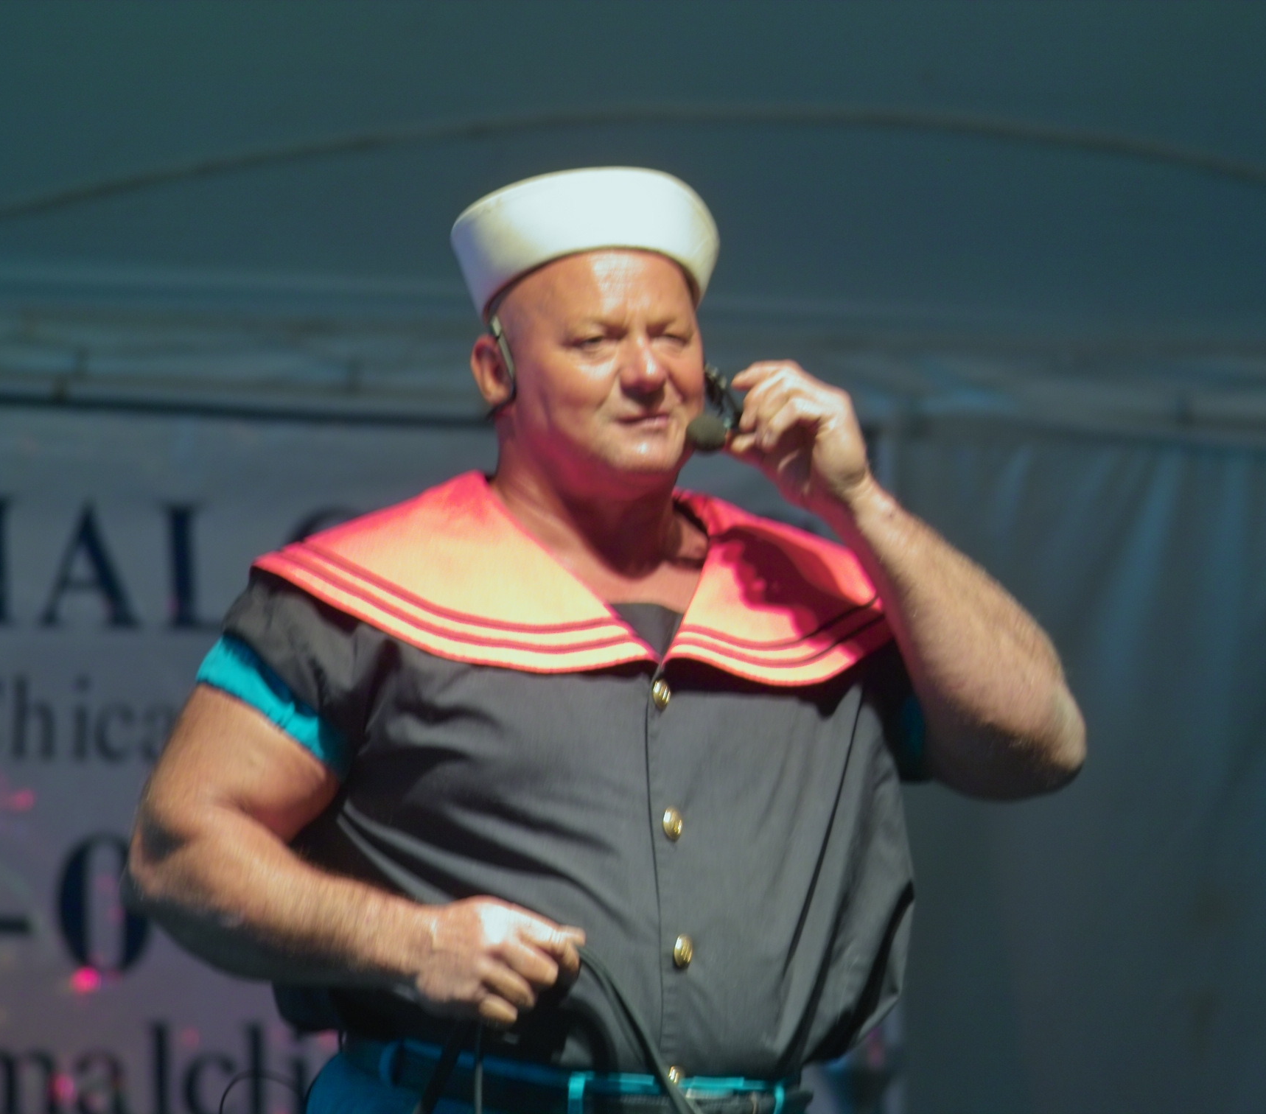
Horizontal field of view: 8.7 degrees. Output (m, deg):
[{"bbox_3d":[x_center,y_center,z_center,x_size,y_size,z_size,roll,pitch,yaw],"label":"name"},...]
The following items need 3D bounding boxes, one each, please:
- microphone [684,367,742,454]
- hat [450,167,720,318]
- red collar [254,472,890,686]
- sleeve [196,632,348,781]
[{"bbox_3d":[0.065,-0.119,6.660,0.048,0.071,0.050,2,-6,-20],"label":"microphone"},{"bbox_3d":[-0.037,-0.234,6.760,0.218,0.090,0.230,-4,-29,-2],"label":"hat"},{"bbox_3d":[-0.044,0.019,6.750,0.520,0.200,0.310,2,-6,-25],"label":"red collar"},{"bbox_3d":[-0.287,0.120,6.640,0.140,0.065,0.140,33,-11,-21],"label":"sleeve"}]

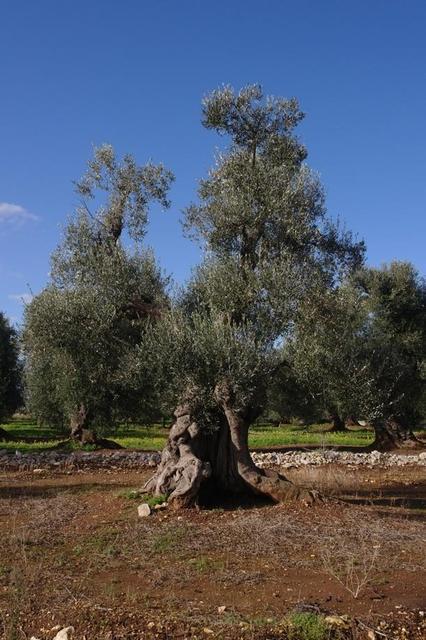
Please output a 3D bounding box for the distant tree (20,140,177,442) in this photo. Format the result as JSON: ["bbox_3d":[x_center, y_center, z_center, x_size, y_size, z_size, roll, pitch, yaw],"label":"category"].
[{"bbox_3d":[-4.010,-1.046,20.357,5.208,10.659,4.900,0,-8,0],"label":"distant tree"}]

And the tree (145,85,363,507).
[{"bbox_3d":[0.754,-0.711,10.913,3.936,7.876,3.800,0,-8,0],"label":"tree"}]

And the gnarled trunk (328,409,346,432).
[{"bbox_3d":[6.909,5.575,32.537,0.999,1.313,0.950,0,-8,0],"label":"gnarled trunk"}]

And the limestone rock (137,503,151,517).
[{"bbox_3d":[-1.018,2.777,8.592,0.205,0.198,0.200,0,-8,0],"label":"limestone rock"}]

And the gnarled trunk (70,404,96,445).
[{"bbox_3d":[-4.385,3.508,19.701,0.941,1.324,0.900,0,-8,0],"label":"gnarled trunk"}]

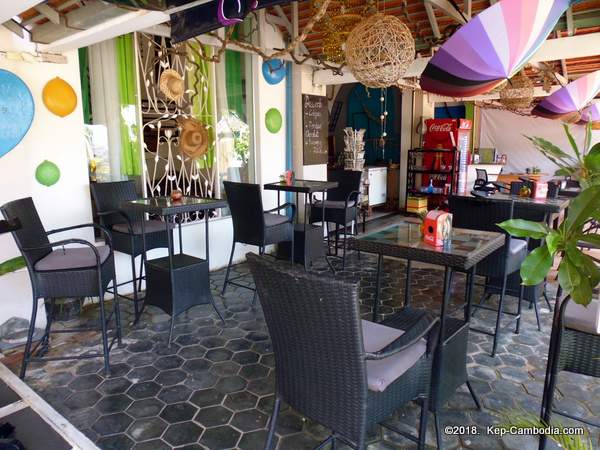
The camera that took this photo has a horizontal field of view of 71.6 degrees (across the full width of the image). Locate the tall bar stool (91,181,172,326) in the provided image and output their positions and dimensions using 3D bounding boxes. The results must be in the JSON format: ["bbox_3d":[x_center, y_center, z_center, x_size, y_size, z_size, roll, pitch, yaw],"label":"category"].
[{"bbox_3d":[-1.499,0.202,3.820,0.575,1.143,0.490,8,13,32],"label":"tall bar stool"}]

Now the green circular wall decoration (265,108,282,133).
[{"bbox_3d":[-0.328,-1.342,5.365,0.050,0.320,0.310,10,15,39],"label":"green circular wall decoration"}]

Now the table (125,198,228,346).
[{"bbox_3d":[-0.997,0.325,3.399,0.600,1.050,0.600,10,15,39],"label":"table"}]

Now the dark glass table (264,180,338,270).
[{"bbox_3d":[0.019,0.063,4.805,0.610,1.056,0.610,8,14,33],"label":"dark glass table"}]

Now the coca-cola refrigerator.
[{"bbox_3d":[2.926,-1.141,8.394,0.650,1.860,0.710,9,14,37],"label":"coca-cola refrigerator"}]

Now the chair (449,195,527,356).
[{"bbox_3d":[1.417,0.335,3.241,0.540,1.140,0.560,9,15,37],"label":"chair"}]

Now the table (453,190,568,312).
[{"bbox_3d":[1.957,0.297,3.732,0.610,1.056,0.610,9,14,37],"label":"table"}]

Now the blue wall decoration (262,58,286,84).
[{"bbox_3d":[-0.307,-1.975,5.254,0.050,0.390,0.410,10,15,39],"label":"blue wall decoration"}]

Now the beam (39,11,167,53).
[{"bbox_3d":[-1.365,-1.417,2.957,1.550,0.120,0.160,10,14,38],"label":"beam"}]

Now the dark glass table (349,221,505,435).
[{"bbox_3d":[0.664,0.570,2.276,0.600,1.050,0.600,10,15,39],"label":"dark glass table"}]

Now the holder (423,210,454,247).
[{"bbox_3d":[0.661,0.015,1.992,0.100,0.150,0.100,-5,13,-23],"label":"holder"}]

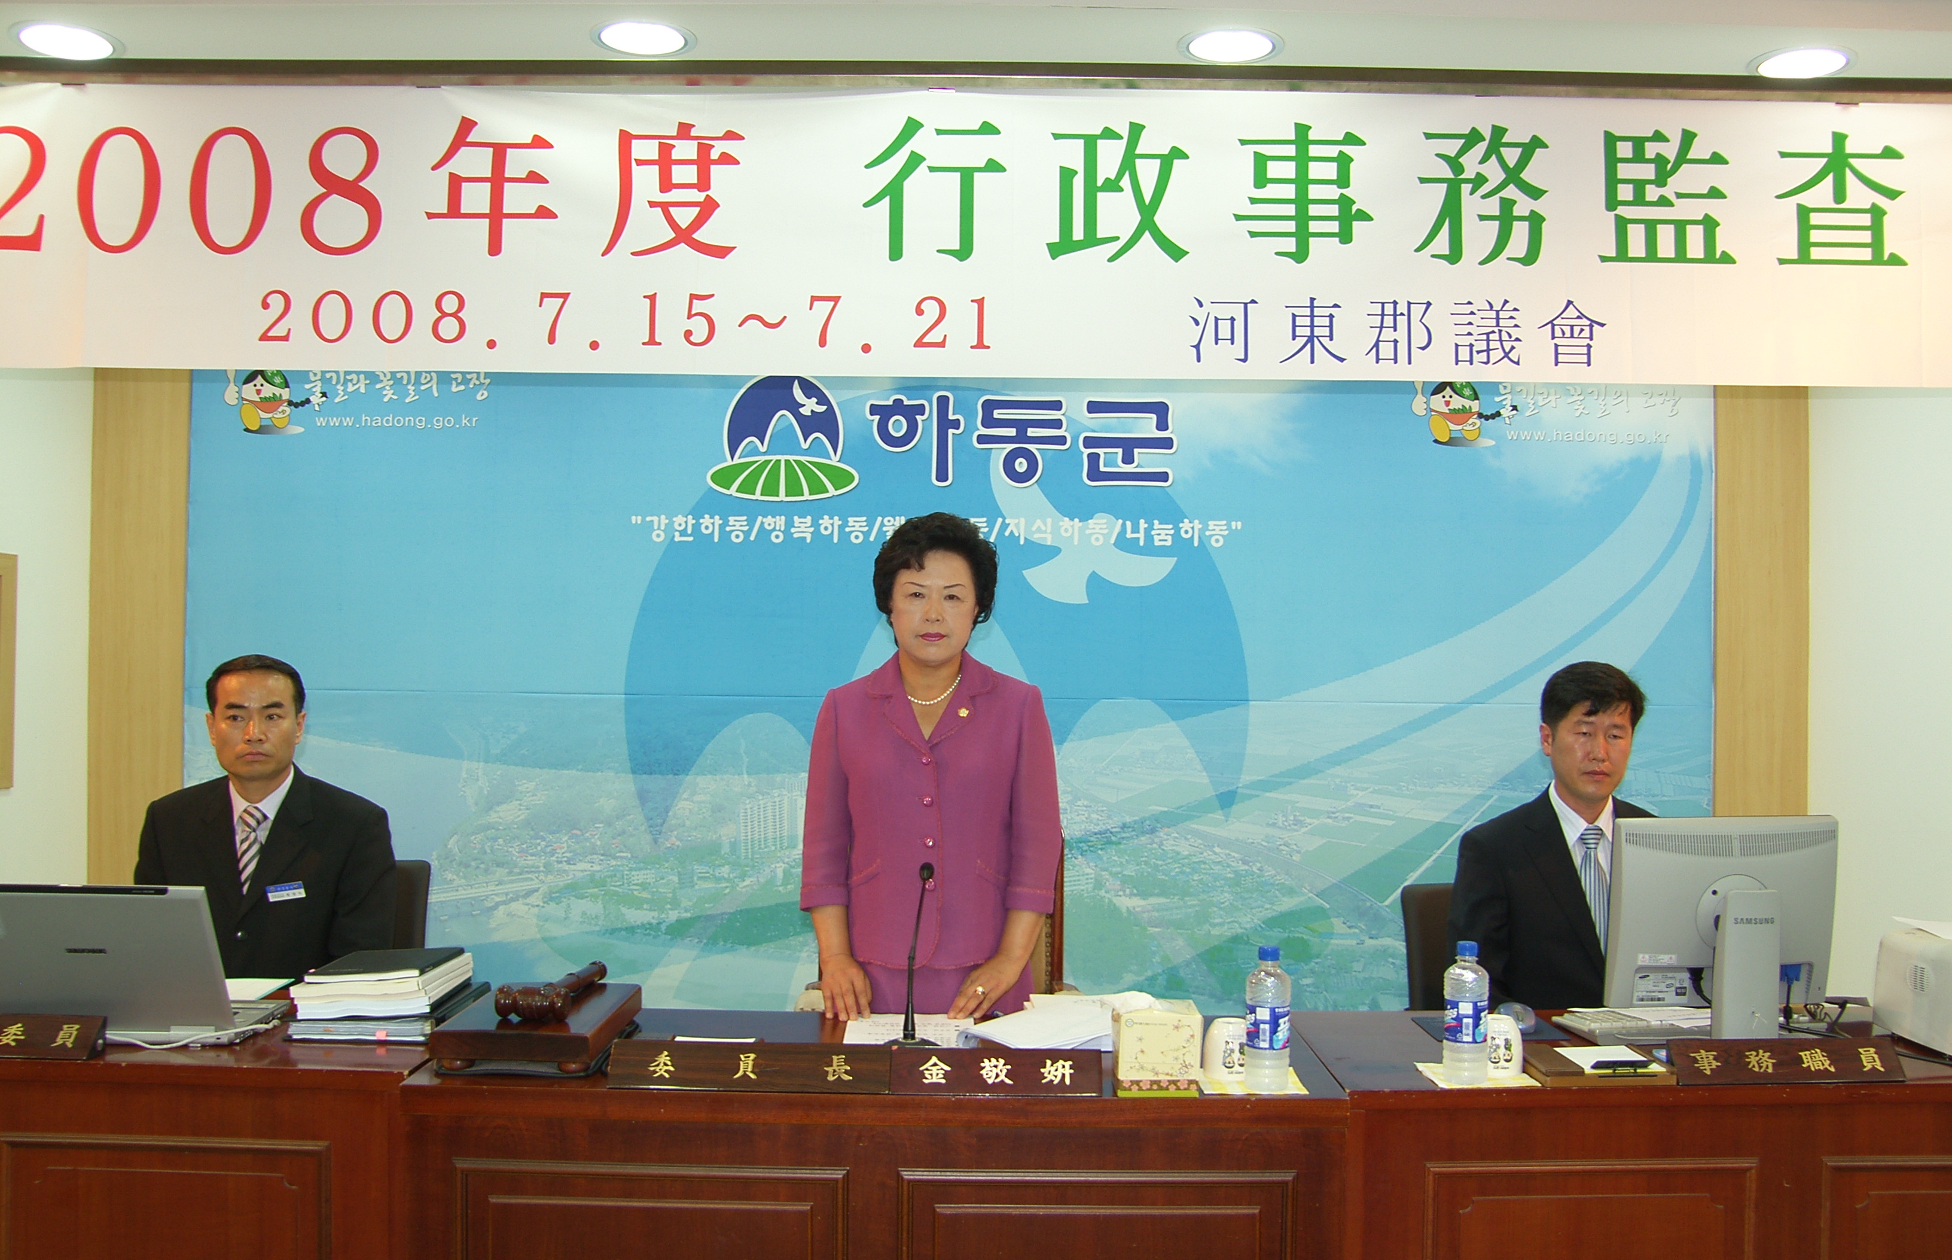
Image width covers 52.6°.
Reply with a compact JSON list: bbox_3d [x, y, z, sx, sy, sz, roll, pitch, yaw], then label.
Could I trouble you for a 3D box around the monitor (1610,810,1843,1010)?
[{"bbox_3d":[1.195,0.487,3.140,0.375,0.385,0.200,1,-1,-10],"label":"monitor"}]

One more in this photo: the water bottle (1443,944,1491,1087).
[{"bbox_3d":[0.718,0.566,2.890,0.065,0.210,0.065,1,-1,0],"label":"water bottle"}]

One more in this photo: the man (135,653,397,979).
[{"bbox_3d":[-1.380,0.721,3.650,0.520,1.360,0.700,1,-1,-5],"label":"man"}]

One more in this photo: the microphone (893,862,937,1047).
[{"bbox_3d":[-0.094,0.515,3.070,0.110,0.300,0.170,0,-1,6],"label":"microphone"}]

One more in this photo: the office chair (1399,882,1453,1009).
[{"bbox_3d":[1.130,0.968,3.800,0.570,0.920,0.600,1,-1,0],"label":"office chair"}]

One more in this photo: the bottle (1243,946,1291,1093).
[{"bbox_3d":[0.422,0.562,2.860,0.065,0.210,0.065,1,-1,0],"label":"bottle"}]

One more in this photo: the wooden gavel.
[{"bbox_3d":[-0.652,0.574,3.145,0.117,0.058,0.270,0,-1,13],"label":"wooden gavel"}]

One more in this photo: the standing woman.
[{"bbox_3d":[-0.079,0.598,3.590,0.475,1.630,0.360,1,-1,0],"label":"standing woman"}]

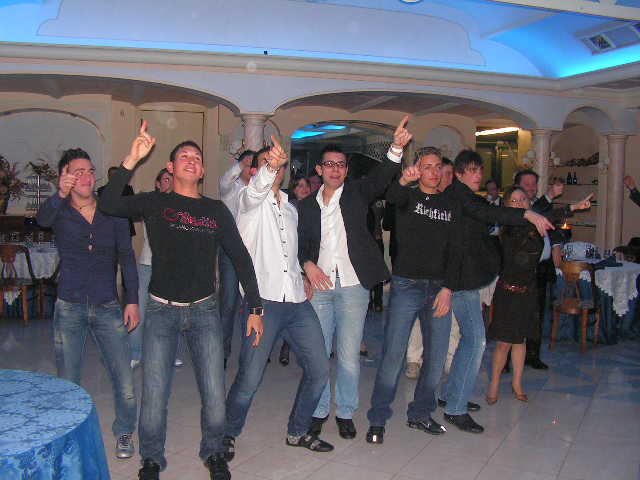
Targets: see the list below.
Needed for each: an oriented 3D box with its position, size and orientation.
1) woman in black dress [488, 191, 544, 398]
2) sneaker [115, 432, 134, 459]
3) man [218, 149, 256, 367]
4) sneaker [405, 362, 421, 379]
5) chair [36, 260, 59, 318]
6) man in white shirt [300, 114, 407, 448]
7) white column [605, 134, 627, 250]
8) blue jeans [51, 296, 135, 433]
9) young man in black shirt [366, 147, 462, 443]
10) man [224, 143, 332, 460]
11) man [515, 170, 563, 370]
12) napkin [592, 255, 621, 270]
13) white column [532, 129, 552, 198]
[{"bbox_3d":[1.438,0.391,4.923,0.420,1.570,0.340,0,4,5],"label":"woman in black dress"},{"bbox_3d":[-1.126,1.153,3.840,0.110,0.110,0.290,-1,3,-13],"label":"sneaker"},{"bbox_3d":[-0.665,0.197,5.500,0.500,1.850,0.450,-1,3,-18],"label":"man"},{"bbox_3d":[0.794,1.071,5.625,0.110,0.110,0.290,1,4,17],"label":"sneaker"},{"bbox_3d":[-3.215,0.514,8.060,0.480,0.860,0.440,2,5,28],"label":"chair"},{"bbox_3d":[0.223,0.237,4.299,0.700,1.970,0.520,0,4,6],"label":"man in white shirt"},{"bbox_3d":[4.431,-0.393,9.998,0.310,2.380,0.310,0,4,0],"label":"white column"},{"bbox_3d":[-1.315,0.745,3.880,0.470,0.820,0.360,-1,3,-19],"label":"blue jeans"},{"bbox_3d":[0.574,0.322,4.040,0.570,1.760,0.480,0,3,-12],"label":"young man in black shirt"},{"bbox_3d":[-0.229,0.329,3.760,0.600,1.770,0.530,-1,3,-14],"label":"man"},{"bbox_3d":[1.860,0.244,5.800,0.520,1.740,0.460,-2,4,-37],"label":"man"},{"bbox_3d":[2.929,0.236,6.780,0.290,0.120,0.200,1,3,18],"label":"napkin"},{"bbox_3d":[3.161,-0.365,9.499,0.300,2.400,0.300,0,4,0],"label":"white column"}]

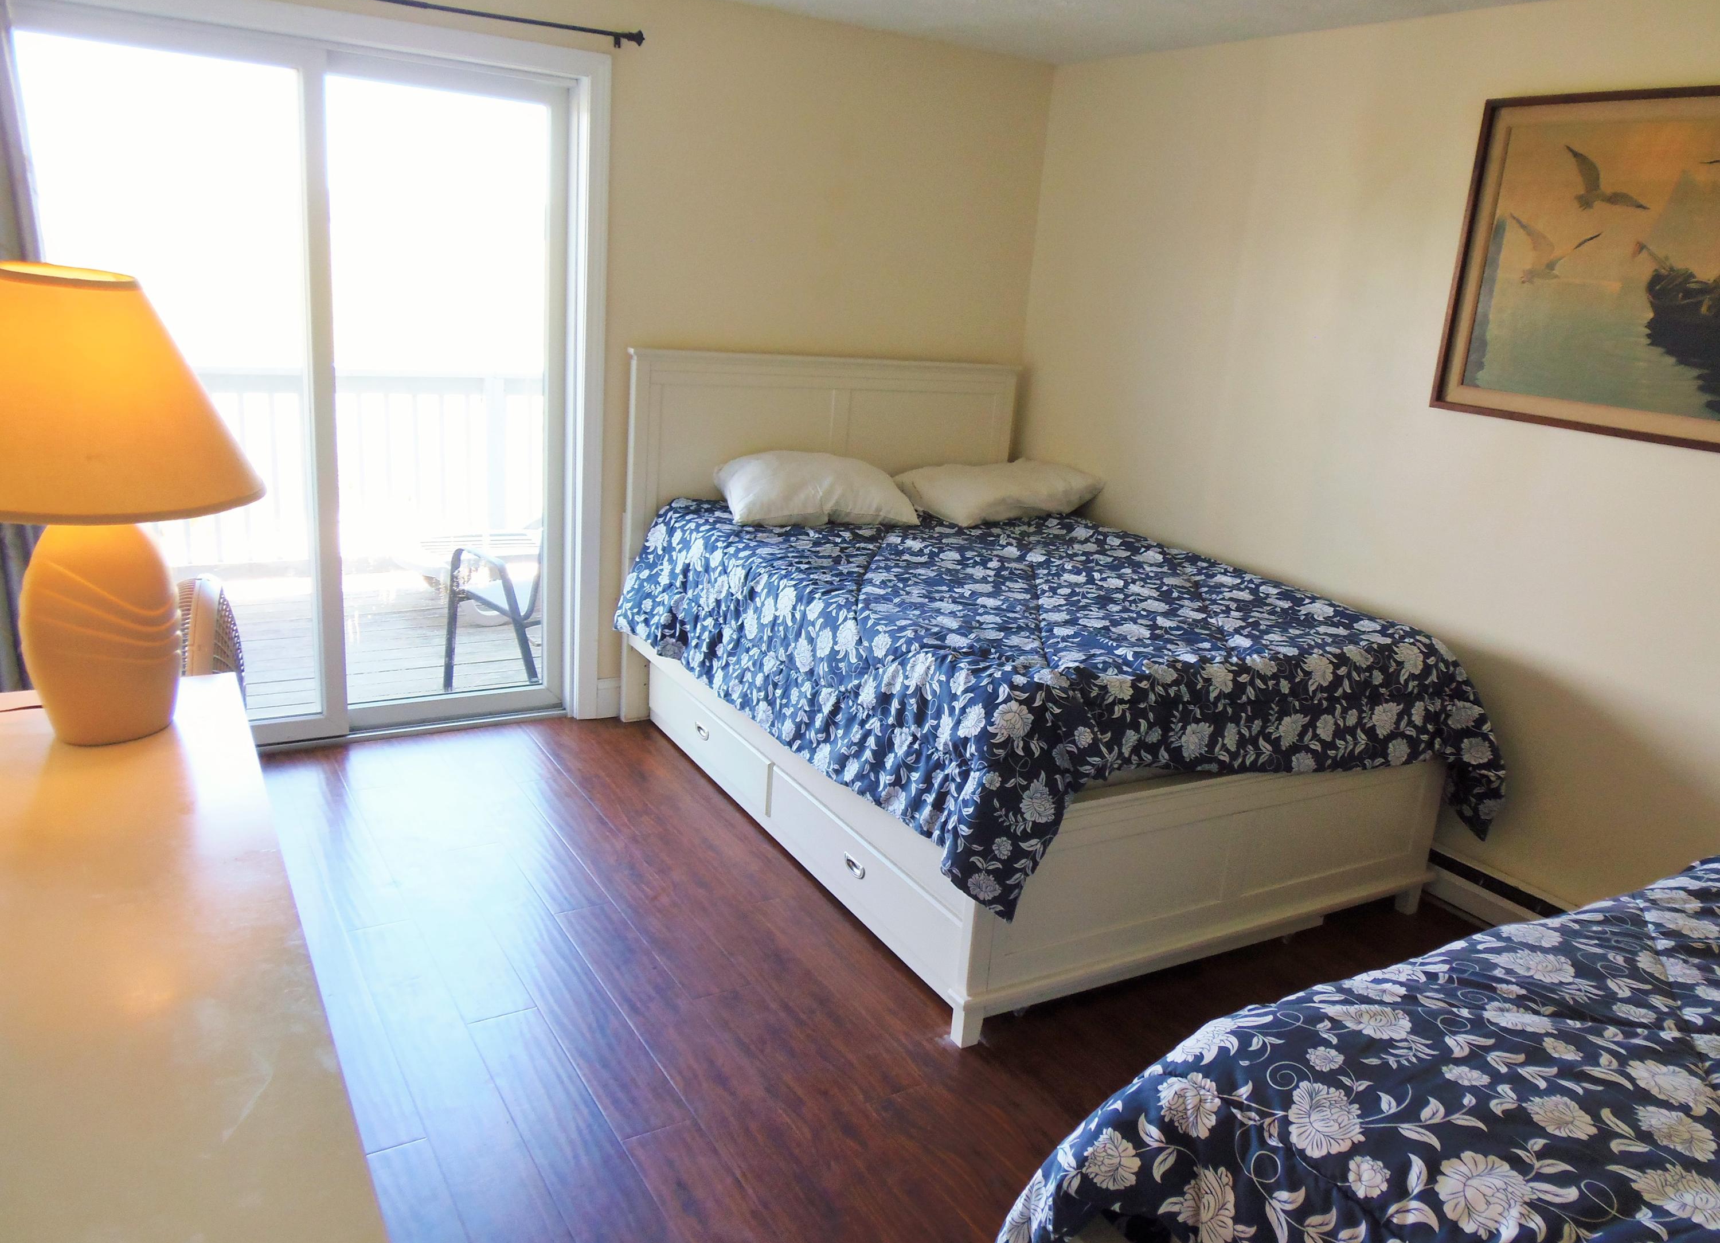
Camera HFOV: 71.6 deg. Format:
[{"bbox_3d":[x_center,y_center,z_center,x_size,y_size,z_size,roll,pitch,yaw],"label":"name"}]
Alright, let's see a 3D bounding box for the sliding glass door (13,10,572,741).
[{"bbox_3d":[-1.615,-0.627,3.623,1.478,2.074,0.097,-5,19,-31],"label":"sliding glass door"}]

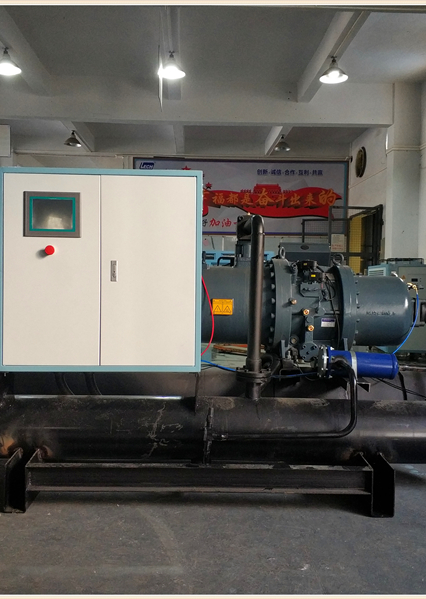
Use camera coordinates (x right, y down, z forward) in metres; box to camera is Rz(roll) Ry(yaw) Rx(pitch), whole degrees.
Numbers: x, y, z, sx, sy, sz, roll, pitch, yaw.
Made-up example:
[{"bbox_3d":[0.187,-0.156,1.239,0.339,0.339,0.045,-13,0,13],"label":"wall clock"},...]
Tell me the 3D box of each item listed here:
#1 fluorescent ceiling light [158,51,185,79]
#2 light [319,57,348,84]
[{"bbox_3d":[-0.565,-3.245,8.550,0.385,0.305,0.385,1,0,-3],"label":"fluorescent ceiling light"},{"bbox_3d":[1.676,-3.210,8.650,0.390,0.305,0.390,1,0,-3],"label":"light"}]

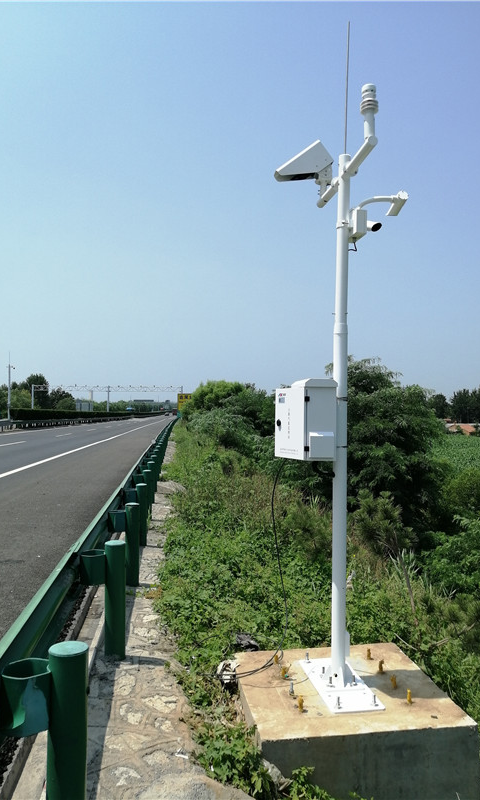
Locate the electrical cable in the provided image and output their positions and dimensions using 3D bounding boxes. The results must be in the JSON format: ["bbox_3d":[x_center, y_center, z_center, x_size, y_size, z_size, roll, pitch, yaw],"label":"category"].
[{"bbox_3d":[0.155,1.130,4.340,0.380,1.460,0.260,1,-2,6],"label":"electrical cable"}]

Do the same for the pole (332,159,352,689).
[{"bbox_3d":[0.683,0.104,4.166,0.092,3.524,0.092,1,-2,0],"label":"pole"}]

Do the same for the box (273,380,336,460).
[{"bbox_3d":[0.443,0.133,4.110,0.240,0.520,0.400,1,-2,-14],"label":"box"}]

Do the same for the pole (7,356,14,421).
[{"bbox_3d":[-18.757,-0.613,51.000,0.200,5.700,0.200,1,-2,0],"label":"pole"}]

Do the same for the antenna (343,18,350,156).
[{"bbox_3d":[0.730,-2.113,4.224,0.013,0.913,0.013,2,-1,0],"label":"antenna"}]

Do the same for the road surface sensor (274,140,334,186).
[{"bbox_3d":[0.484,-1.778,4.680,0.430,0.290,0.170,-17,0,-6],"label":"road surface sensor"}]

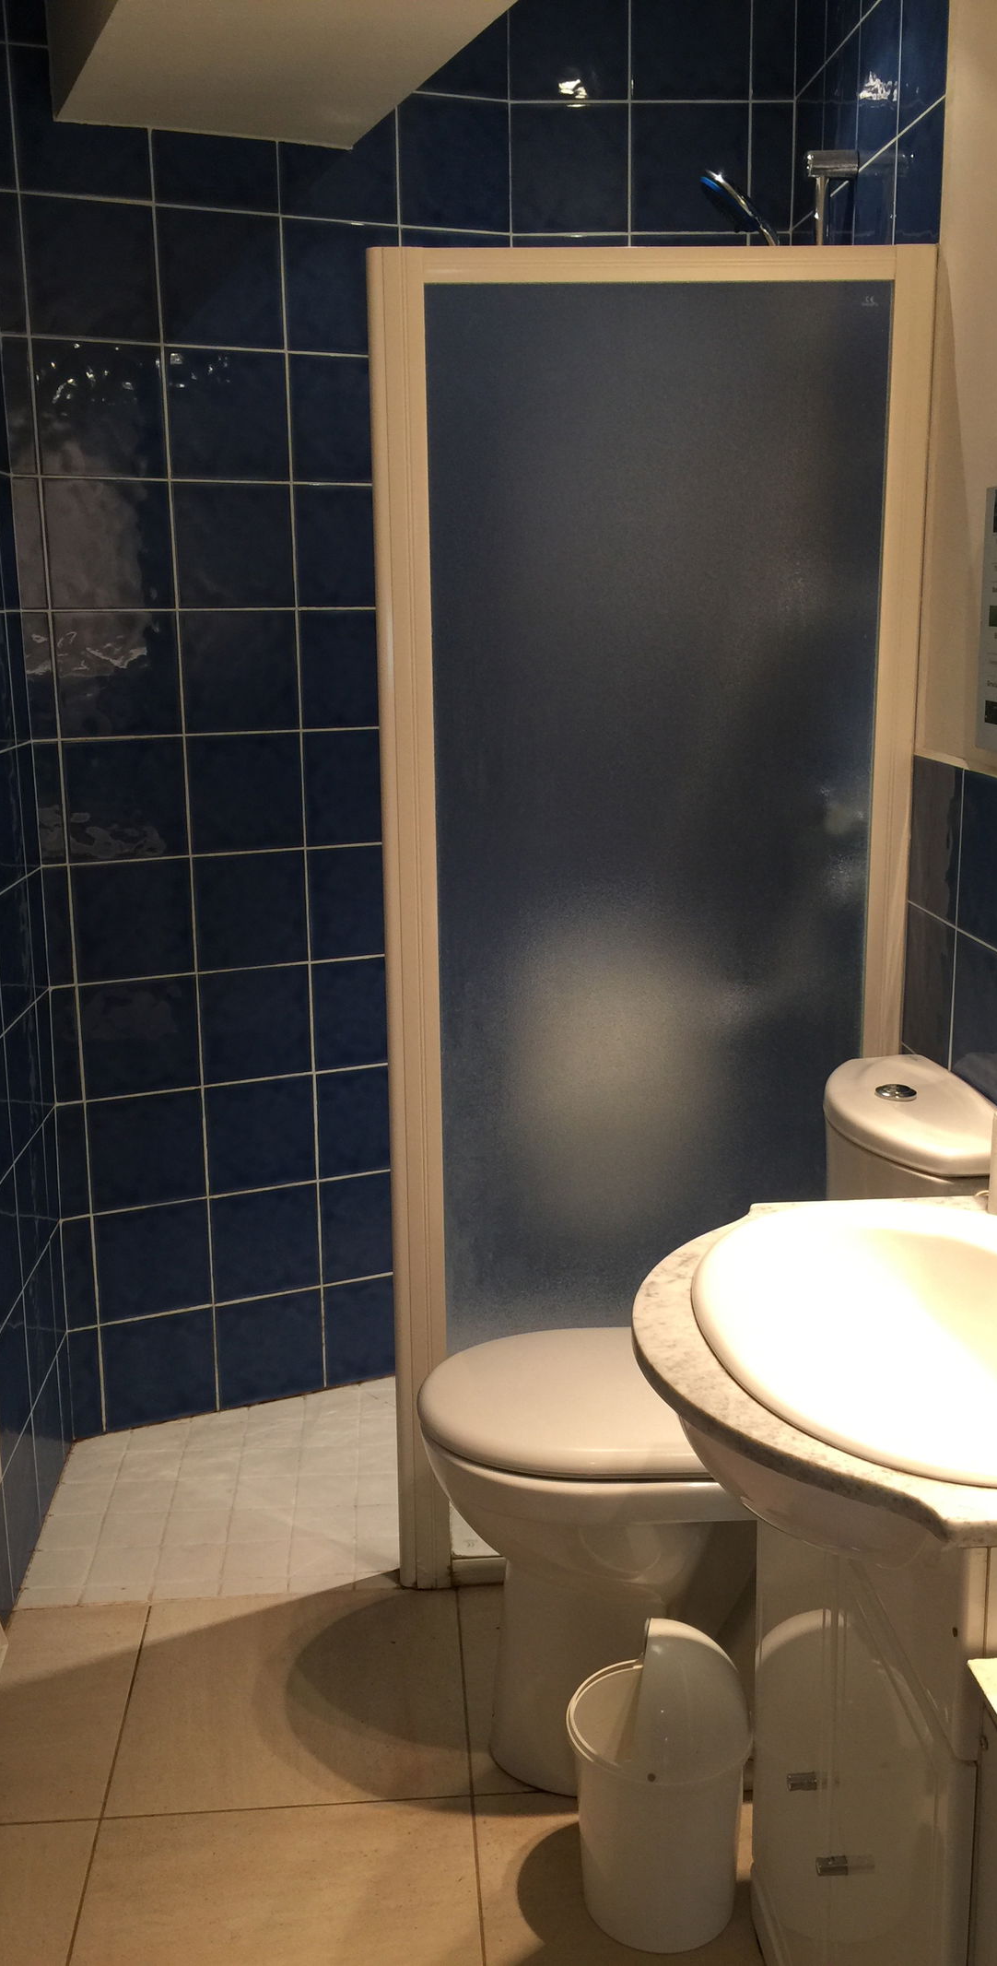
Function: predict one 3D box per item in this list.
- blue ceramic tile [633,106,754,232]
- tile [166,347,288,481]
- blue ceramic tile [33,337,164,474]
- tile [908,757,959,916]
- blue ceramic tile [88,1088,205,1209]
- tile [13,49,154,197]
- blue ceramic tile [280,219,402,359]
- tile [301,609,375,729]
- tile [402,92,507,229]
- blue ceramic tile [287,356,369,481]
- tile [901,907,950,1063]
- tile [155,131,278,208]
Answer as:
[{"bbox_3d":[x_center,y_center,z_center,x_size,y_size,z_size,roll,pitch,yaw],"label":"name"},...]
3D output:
[{"bbox_3d":[0.322,-1.351,2.735,0.198,0.198,0.010,-1,13,0],"label":"blue ceramic tile"},{"bbox_3d":[-0.435,-0.912,2.646,0.200,0.200,0.010,-7,14,-24],"label":"tile"},{"bbox_3d":[-0.615,-0.887,2.552,0.197,0.198,0.010,-6,14,-23],"label":"blue ceramic tile"},{"bbox_3d":[0.573,-0.185,2.134,0.012,0.200,0.200,-1,13,-3],"label":"tile"},{"bbox_3d":[-0.600,0.287,2.815,0.198,0.198,0.010,-7,14,-24],"label":"blue ceramic tile"},{"bbox_3d":[-0.624,-1.287,2.478,0.200,0.200,0.010,-6,14,-23],"label":"tile"},{"bbox_3d":[-0.252,-1.131,2.684,0.200,0.200,0.010,-6,14,-24],"label":"blue ceramic tile"},{"bbox_3d":[-0.246,-0.535,2.799,0.197,0.198,0.010,-6,14,-23],"label":"tile"},{"bbox_3d":[-0.073,-1.349,2.717,0.200,0.200,0.012,-7,14,-24],"label":"tile"},{"bbox_3d":[-0.252,-0.933,2.728,0.200,0.200,0.010,-7,14,-24],"label":"blue ceramic tile"},{"bbox_3d":[0.627,0.003,2.390,0.010,0.200,0.200,-2,13,-5],"label":"tile"},{"bbox_3d":[-0.438,-1.262,2.568,0.200,0.106,0.010,-6,14,-24],"label":"tile"}]

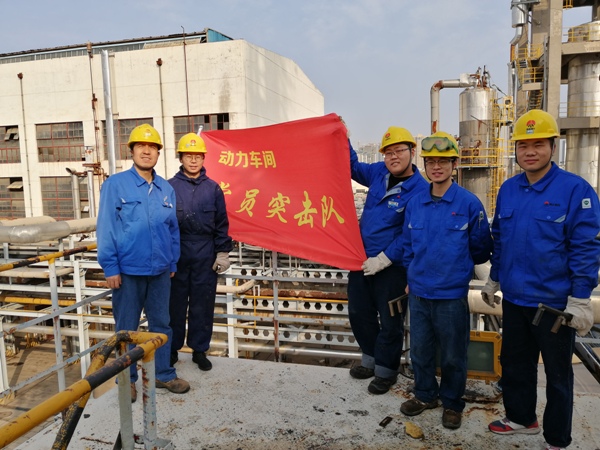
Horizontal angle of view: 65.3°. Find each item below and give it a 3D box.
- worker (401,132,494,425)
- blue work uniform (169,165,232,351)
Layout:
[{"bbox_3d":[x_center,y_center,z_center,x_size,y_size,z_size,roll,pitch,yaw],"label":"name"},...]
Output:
[{"bbox_3d":[0.873,0.309,2.809,0.490,1.706,0.340,3,7,34],"label":"worker"},{"bbox_3d":[-0.850,0.302,3.700,0.540,1.502,0.290,-3,6,-14],"label":"blue work uniform"}]

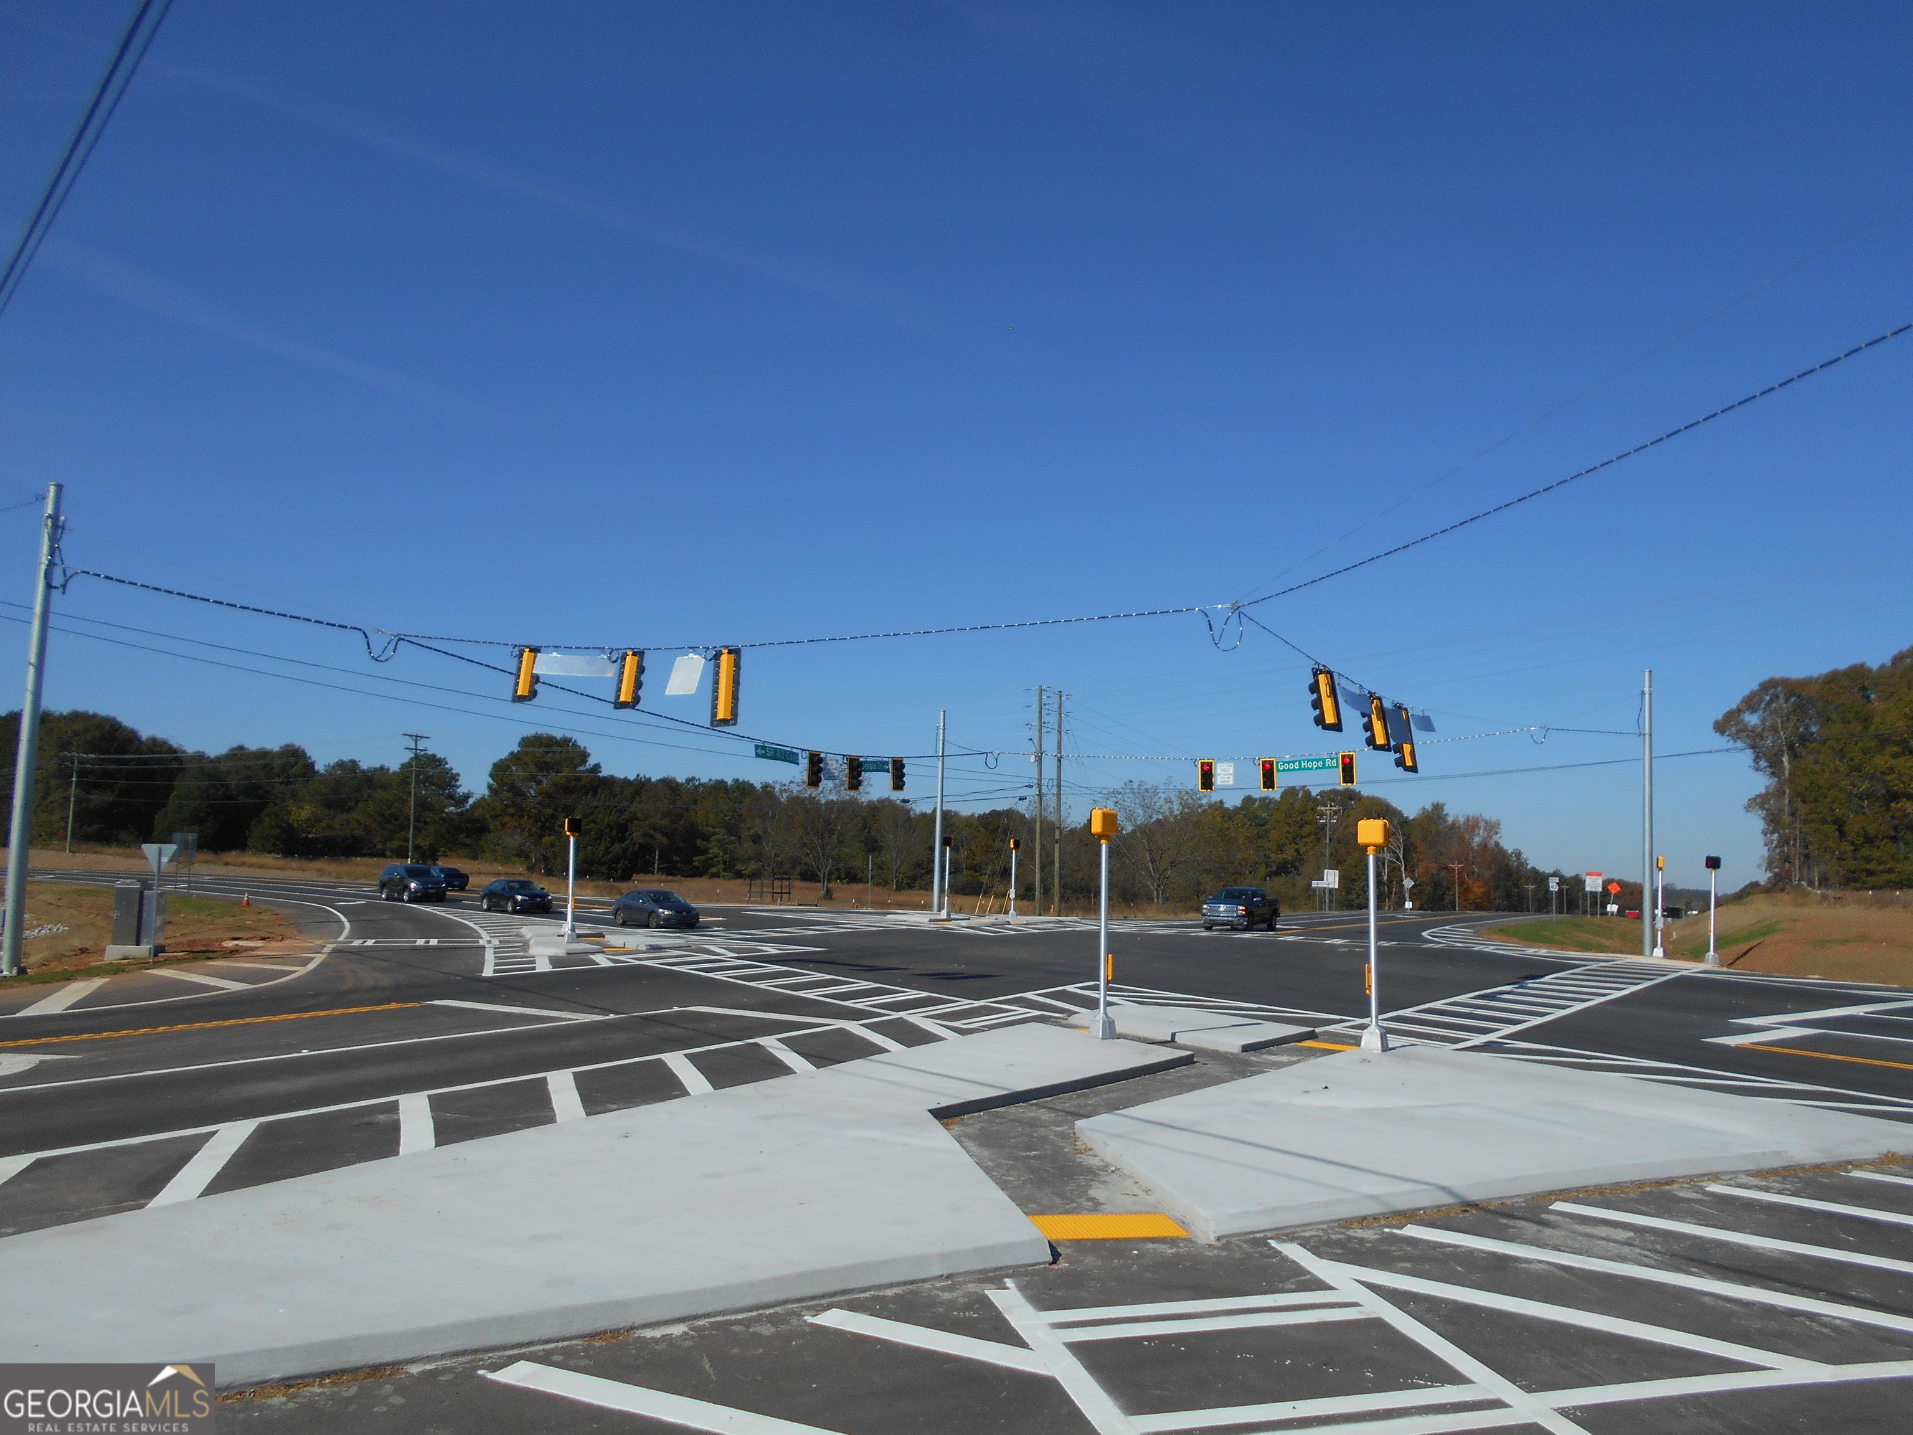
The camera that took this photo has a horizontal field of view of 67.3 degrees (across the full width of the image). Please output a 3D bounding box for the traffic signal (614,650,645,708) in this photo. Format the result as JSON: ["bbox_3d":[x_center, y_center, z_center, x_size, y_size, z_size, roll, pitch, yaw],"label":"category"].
[{"bbox_3d":[-7.358,-0.840,32.300,0.600,1.320,0.450,-1,-15,22],"label":"traffic signal"}]

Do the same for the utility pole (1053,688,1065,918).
[{"bbox_3d":[5.109,4.255,71.529,0.400,11.190,0.400,1,-5,4],"label":"utility pole"}]

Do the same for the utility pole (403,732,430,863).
[{"bbox_3d":[-46.293,7.112,122.548,0.450,11.590,2.600,-4,-8,45],"label":"utility pole"}]

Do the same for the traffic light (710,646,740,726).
[{"bbox_3d":[-5.004,-0.646,31.200,0.650,1.680,0.460,-2,-11,24],"label":"traffic light"}]

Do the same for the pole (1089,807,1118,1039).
[{"bbox_3d":[2.209,3.051,21.497,0.380,3.373,0.460,-5,-9,40],"label":"pole"}]

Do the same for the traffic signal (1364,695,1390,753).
[{"bbox_3d":[9.697,0.138,33.200,0.650,1.330,0.460,7,-19,-43],"label":"traffic signal"}]

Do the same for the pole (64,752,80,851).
[{"bbox_3d":[-96.979,9.406,157.643,0.330,10.985,0.330,1,-7,0],"label":"pole"}]

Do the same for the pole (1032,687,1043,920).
[{"bbox_3d":[4.145,4.161,71.542,0.400,11.450,0.400,1,-5,4],"label":"pole"}]

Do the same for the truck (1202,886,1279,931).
[{"bbox_3d":[12.892,8.594,64.800,2.030,1.880,5.840,-1,-6,26],"label":"truck"}]

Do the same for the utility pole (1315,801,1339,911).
[{"bbox_3d":[33.992,12.666,131.474,2.400,10.010,0.450,1,-6,10],"label":"utility pole"}]

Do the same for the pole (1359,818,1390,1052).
[{"bbox_3d":[6.424,3.309,22.066,0.460,3.510,0.420,-1,-6,29],"label":"pole"}]

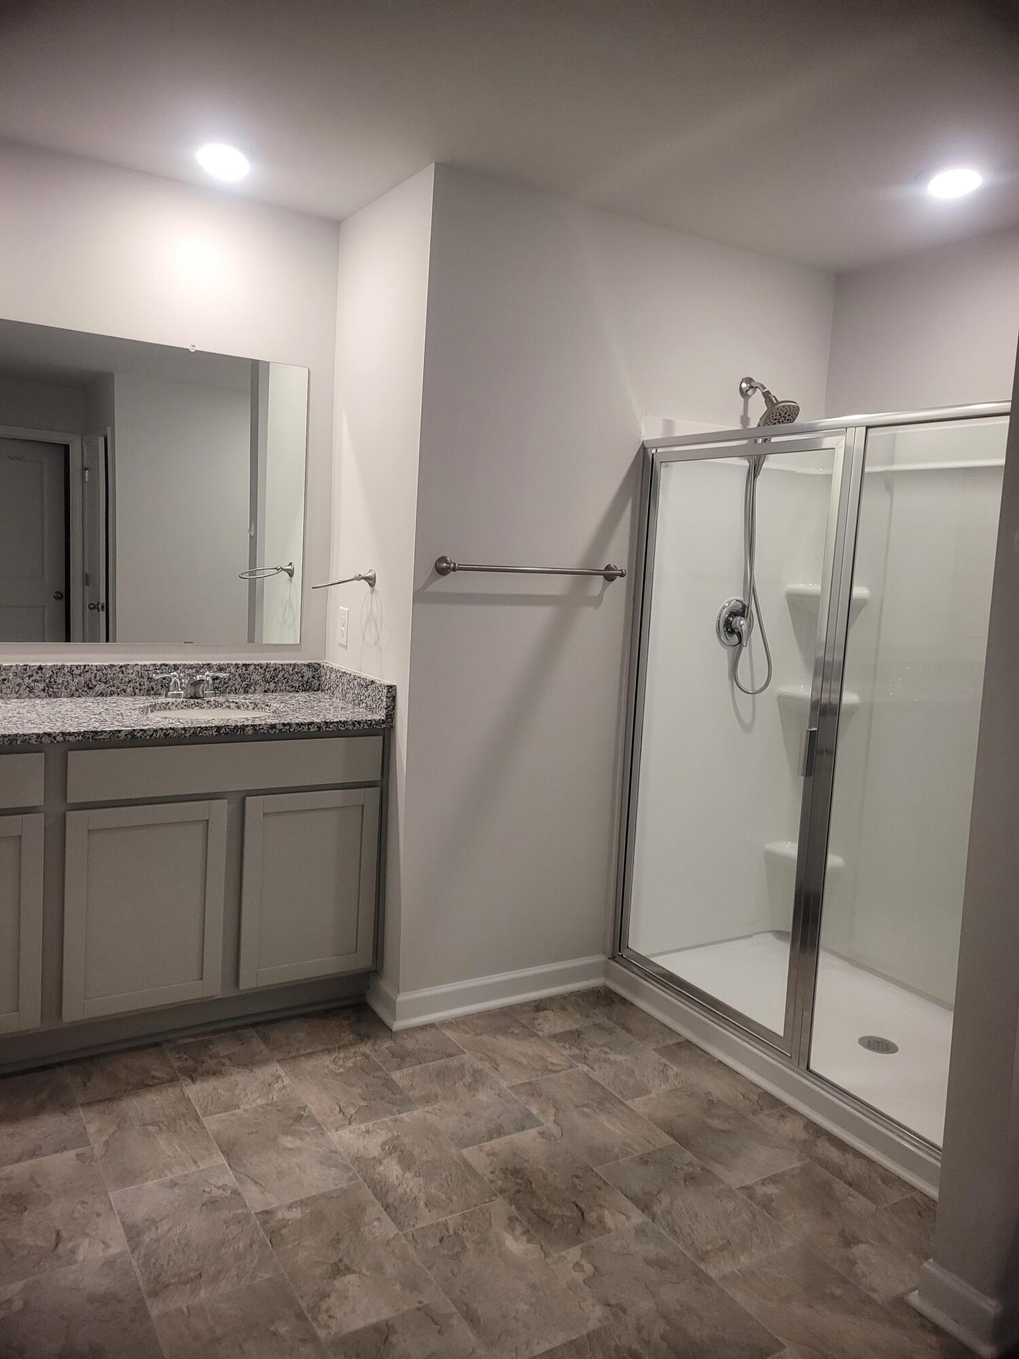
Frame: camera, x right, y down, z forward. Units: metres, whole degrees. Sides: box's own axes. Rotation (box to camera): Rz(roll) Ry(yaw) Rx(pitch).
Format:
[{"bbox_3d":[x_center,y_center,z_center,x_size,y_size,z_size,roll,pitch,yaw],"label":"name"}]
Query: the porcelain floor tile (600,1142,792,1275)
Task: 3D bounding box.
[{"bbox_3d":[0.408,1.167,2.272,0.240,0.010,0.399,-1,8,-31],"label":"porcelain floor tile"}]

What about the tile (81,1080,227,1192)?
[{"bbox_3d":[-0.854,1.081,2.424,0.247,0.010,0.400,-1,8,-31],"label":"tile"}]

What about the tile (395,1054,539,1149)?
[{"bbox_3d":[-0.113,1.094,2.656,0.245,0.010,0.403,-1,8,-31],"label":"tile"}]

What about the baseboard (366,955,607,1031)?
[{"bbox_3d":[-0.057,0.966,3.282,0.771,0.103,0.206,-1,8,-31],"label":"baseboard"}]

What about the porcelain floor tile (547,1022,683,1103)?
[{"bbox_3d":[0.305,1.087,2.908,0.240,0.010,0.403,-1,8,-31],"label":"porcelain floor tile"}]

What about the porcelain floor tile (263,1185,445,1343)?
[{"bbox_3d":[-0.325,1.139,2.024,0.247,0.010,0.400,-1,8,-31],"label":"porcelain floor tile"}]

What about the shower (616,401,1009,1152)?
[{"bbox_3d":[1.108,0.184,2.892,0.799,1.800,1.518,-1,8,-31],"label":"shower"}]

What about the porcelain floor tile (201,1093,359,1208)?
[{"bbox_3d":[-0.530,1.090,2.363,0.247,0.010,0.399,-1,8,-31],"label":"porcelain floor tile"}]

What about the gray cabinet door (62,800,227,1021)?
[{"bbox_3d":[-0.969,0.609,2.725,0.408,0.559,0.020,-1,8,-31],"label":"gray cabinet door"}]

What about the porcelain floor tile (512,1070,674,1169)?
[{"bbox_3d":[0.195,1.104,2.583,0.242,0.010,0.404,-1,8,-31],"label":"porcelain floor tile"}]

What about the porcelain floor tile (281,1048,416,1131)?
[{"bbox_3d":[-0.427,1.061,2.670,0.247,0.010,0.400,-1,8,-31],"label":"porcelain floor tile"}]

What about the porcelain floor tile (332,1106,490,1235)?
[{"bbox_3d":[-0.225,1.123,2.352,0.248,0.010,0.405,-1,8,-31],"label":"porcelain floor tile"}]

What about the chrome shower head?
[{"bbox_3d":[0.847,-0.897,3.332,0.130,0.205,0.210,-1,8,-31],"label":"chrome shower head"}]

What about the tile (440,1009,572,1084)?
[{"bbox_3d":[-0.013,1.054,2.926,0.242,0.010,0.406,-1,8,-31],"label":"tile"}]

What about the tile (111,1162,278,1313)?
[{"bbox_3d":[-0.649,1.132,2.086,0.247,0.010,0.400,-1,8,-31],"label":"tile"}]

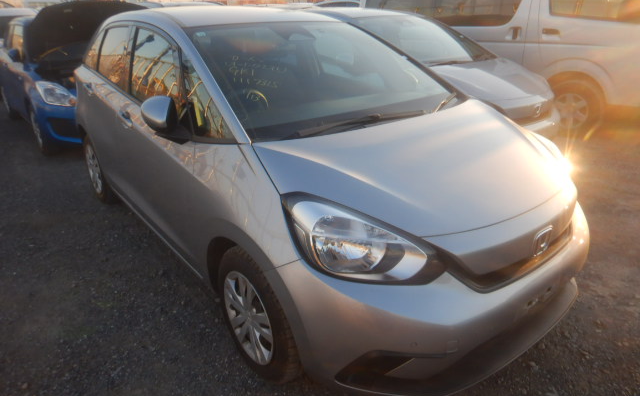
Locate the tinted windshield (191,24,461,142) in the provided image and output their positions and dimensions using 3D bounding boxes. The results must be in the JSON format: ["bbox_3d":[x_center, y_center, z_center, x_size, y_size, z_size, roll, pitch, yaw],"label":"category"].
[{"bbox_3d":[0.030,-0.697,2.336,1.400,0.100,1.038,-18,53,-35],"label":"tinted windshield"}]

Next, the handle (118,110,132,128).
[{"bbox_3d":[-1.140,-0.466,2.596,0.055,0.060,0.210,-18,28,-35],"label":"handle"}]

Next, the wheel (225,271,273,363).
[{"bbox_3d":[-0.264,0.499,1.938,0.120,0.410,0.410,-18,28,-35],"label":"wheel"}]

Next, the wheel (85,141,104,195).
[{"bbox_3d":[-1.852,-0.252,3.758,0.120,0.410,0.410,-18,28,-35],"label":"wheel"}]

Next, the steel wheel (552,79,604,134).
[{"bbox_3d":[3.123,-1.093,5.484,0.680,0.680,0.200,17,28,36],"label":"steel wheel"}]

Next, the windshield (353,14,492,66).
[{"bbox_3d":[1.049,-1.607,4.484,1.400,0.100,1.103,-19,53,-38],"label":"windshield"}]

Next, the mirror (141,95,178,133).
[{"bbox_3d":[-0.694,-0.369,1.934,0.190,0.150,0.130,-18,28,-35],"label":"mirror"}]

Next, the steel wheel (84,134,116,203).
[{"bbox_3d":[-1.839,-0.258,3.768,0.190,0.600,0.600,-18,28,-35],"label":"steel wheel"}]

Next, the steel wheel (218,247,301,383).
[{"bbox_3d":[-0.254,0.494,1.944,0.190,0.600,0.600,-18,28,-35],"label":"steel wheel"}]

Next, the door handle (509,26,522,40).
[{"bbox_3d":[2.435,-2.059,5.555,0.170,0.160,0.060,17,28,36],"label":"door handle"}]

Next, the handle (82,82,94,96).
[{"bbox_3d":[-1.642,-0.767,3.145,0.055,0.060,0.210,-18,28,-35],"label":"handle"}]

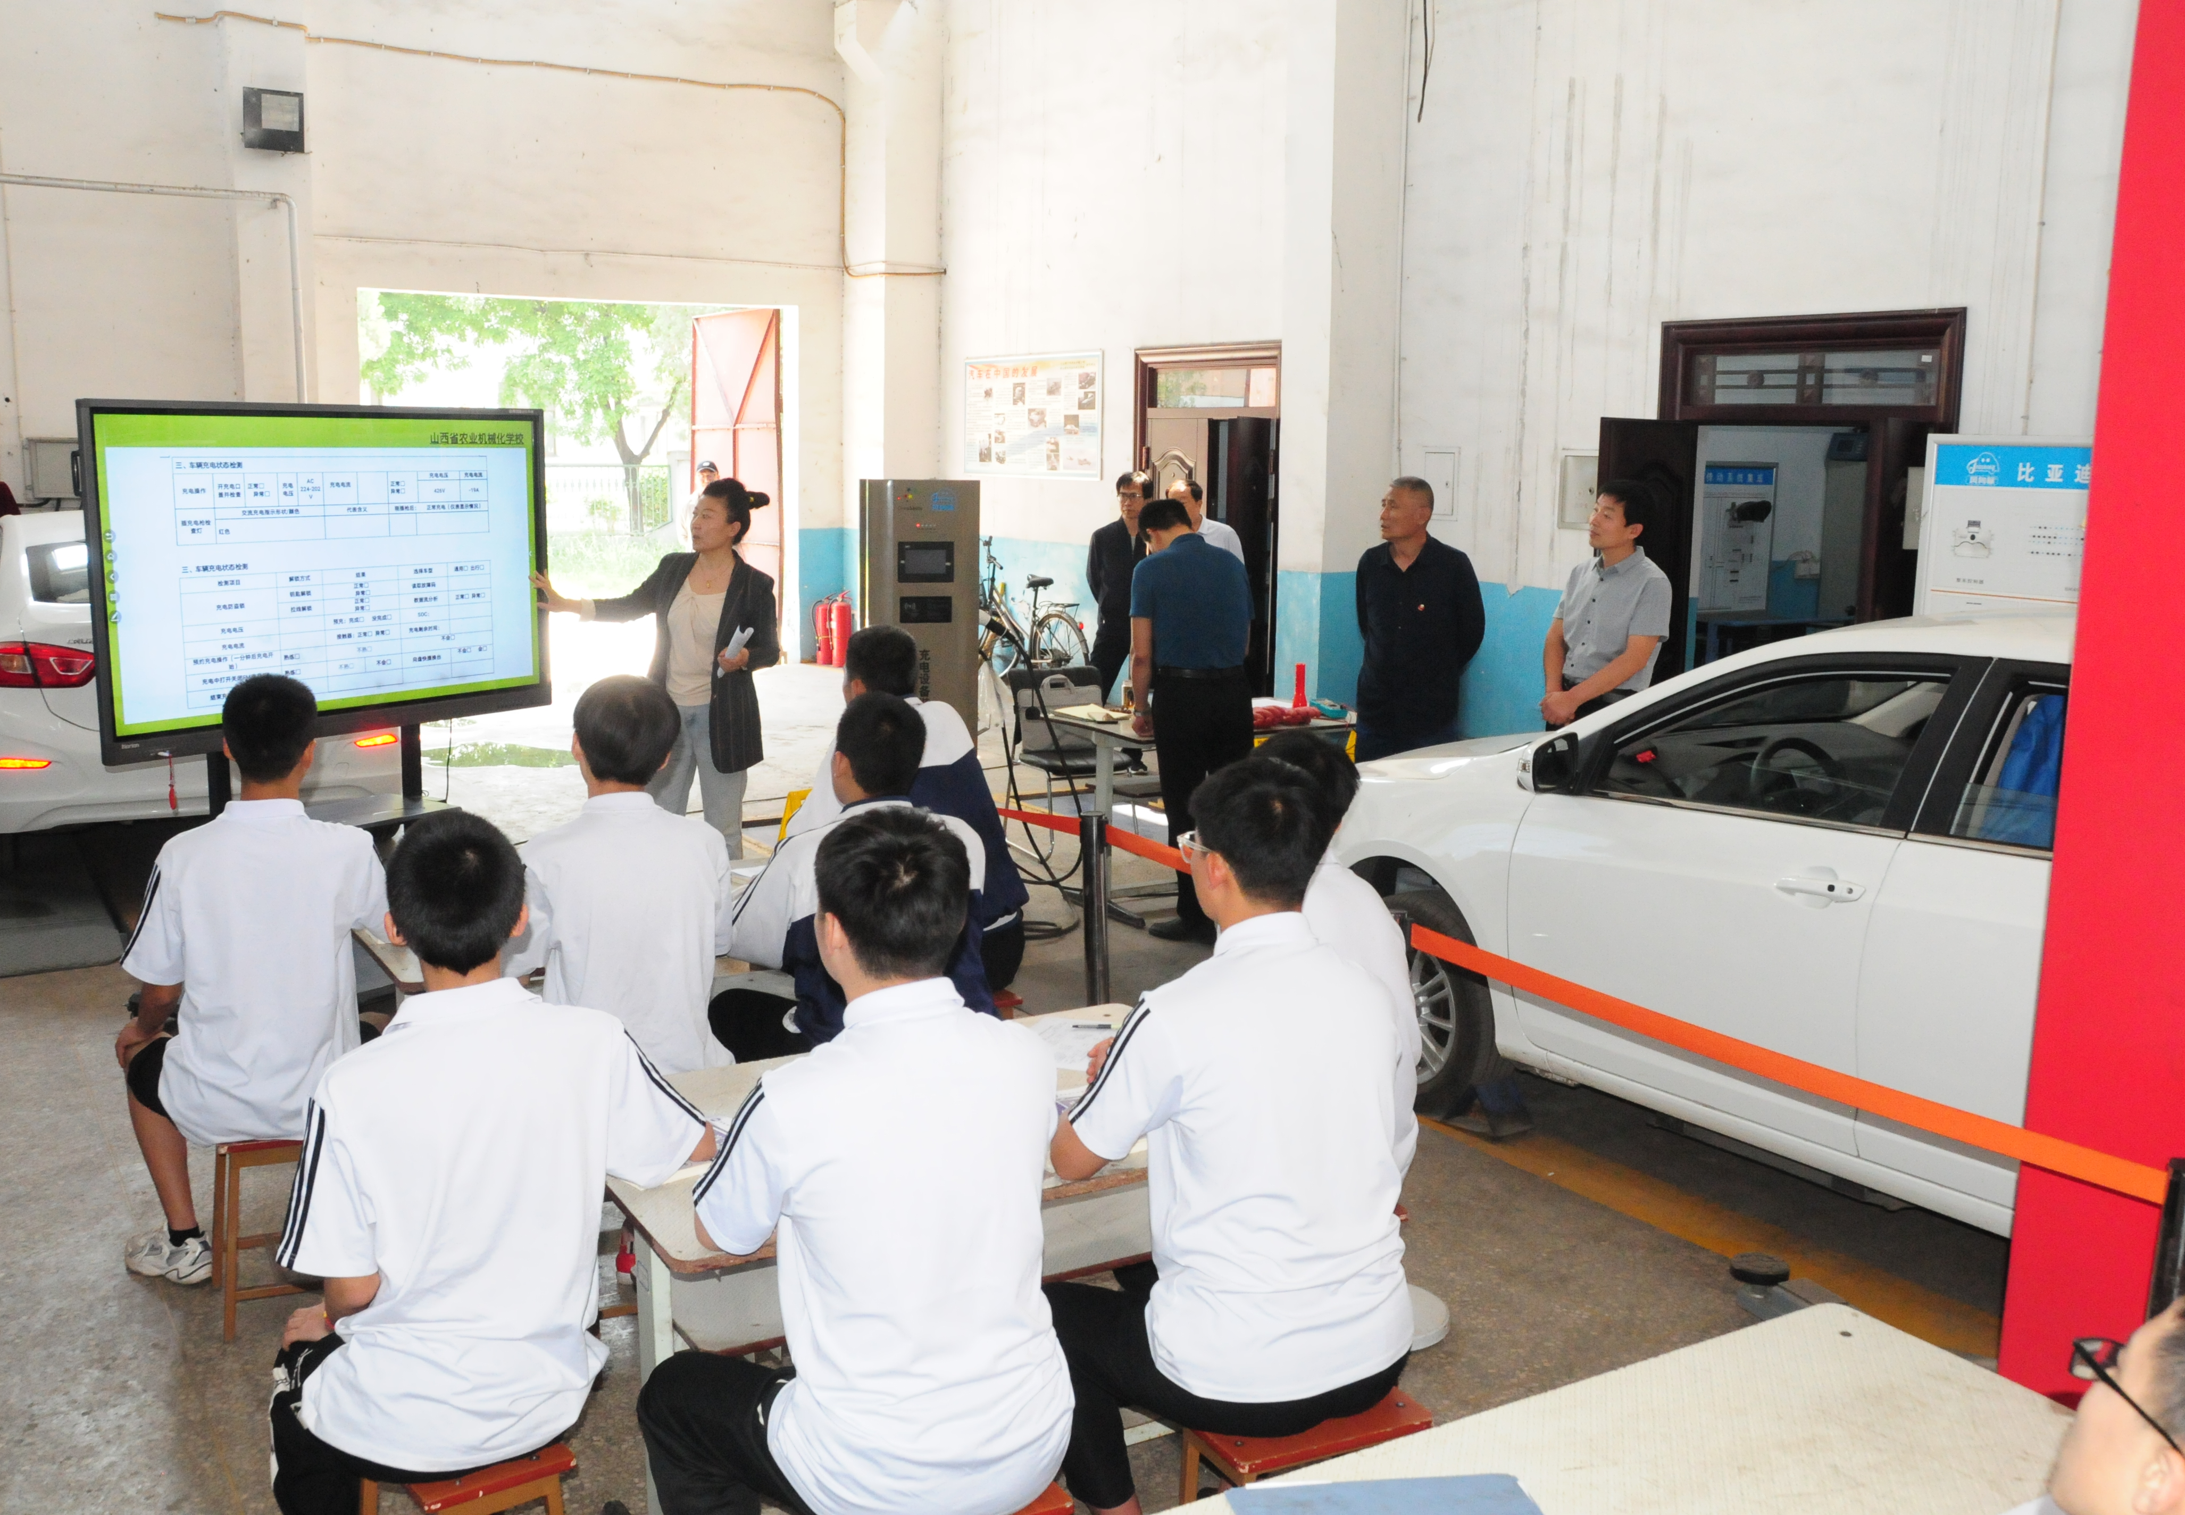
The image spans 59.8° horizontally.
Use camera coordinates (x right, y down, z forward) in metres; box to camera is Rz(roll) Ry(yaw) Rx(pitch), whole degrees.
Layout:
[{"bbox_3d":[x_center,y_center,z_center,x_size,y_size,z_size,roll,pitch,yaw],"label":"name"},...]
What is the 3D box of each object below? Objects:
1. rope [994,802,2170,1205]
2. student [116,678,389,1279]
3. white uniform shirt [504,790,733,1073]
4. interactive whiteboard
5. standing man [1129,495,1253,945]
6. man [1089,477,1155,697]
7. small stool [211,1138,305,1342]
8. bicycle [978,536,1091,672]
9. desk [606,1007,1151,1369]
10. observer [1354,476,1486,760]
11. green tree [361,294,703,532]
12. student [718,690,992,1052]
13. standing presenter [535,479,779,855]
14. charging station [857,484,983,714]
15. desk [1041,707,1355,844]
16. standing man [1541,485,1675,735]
[{"bbox_3d":[0.632,0.369,3.997,0.090,0.080,3.230,-6,11,-33],"label":"rope"},{"bbox_3d":[-1.843,0.517,4.205,0.600,1.330,0.700,-3,10,-22],"label":"student"},{"bbox_3d":[-1.080,0.382,4.380,0.520,0.670,0.360,-3,10,-19],"label":"white uniform shirt"},{"bbox_3d":[-2.430,-0.607,6.170,0.100,1.040,1.710,8,12,31],"label":"interactive whiteboard"},{"bbox_3d":[0.381,-0.142,7.195,0.500,1.670,0.360,-1,10,-8],"label":"standing man"},{"bbox_3d":[0.275,-0.760,10.823,0.520,1.690,0.320,2,10,10],"label":"man"},{"bbox_3d":[-1.716,0.986,4.131,0.340,0.430,0.250,-4,11,-26],"label":"small stool"},{"bbox_3d":[-0.574,-0.928,13.584,0.520,1.100,1.660,-6,12,-34],"label":"bicycle"},{"bbox_3d":[-0.232,0.966,3.310,1.200,0.760,0.790,-5,11,-29],"label":"desk"},{"bbox_3d":[1.225,-0.206,7.298,0.490,1.710,0.290,7,12,32],"label":"observer"},{"bbox_3d":[-8.600,-7.105,31.500,6.200,6.800,6.000,-7,12,-35],"label":"green tree"},{"bbox_3d":[-0.593,0.467,4.763,0.560,1.260,0.700,-6,12,-34],"label":"student"},{"bbox_3d":[-1.480,-0.092,6.550,0.800,1.700,0.430,4,10,17],"label":"standing presenter"},{"bbox_3d":[-0.728,-0.314,8.059,0.500,1.710,0.500,-1,10,-9],"label":"charging station"},{"bbox_3d":[0.488,0.210,7.673,1.200,0.750,0.740,-7,12,-35],"label":"desk"},{"bbox_3d":[2.011,-0.237,7.546,0.470,1.700,0.330,9,13,42],"label":"standing man"}]

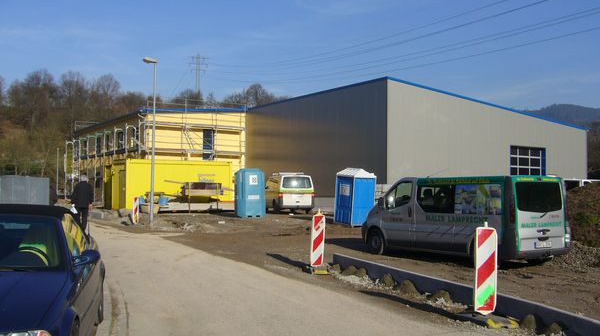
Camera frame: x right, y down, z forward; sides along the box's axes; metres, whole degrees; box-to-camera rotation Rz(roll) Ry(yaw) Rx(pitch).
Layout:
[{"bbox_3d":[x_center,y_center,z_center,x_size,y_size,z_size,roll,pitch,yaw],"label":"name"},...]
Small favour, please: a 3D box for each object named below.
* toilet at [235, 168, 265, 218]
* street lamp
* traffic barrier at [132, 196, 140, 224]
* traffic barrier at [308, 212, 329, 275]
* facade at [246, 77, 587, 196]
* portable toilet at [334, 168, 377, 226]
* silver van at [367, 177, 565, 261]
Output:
[{"bbox_3d":[-2.400,1.200,28.400,1.150,2.270,1.150,1,-2,-22],"label":"toilet"},{"bbox_3d":[-5.360,-0.940,21.750,0.560,6.100,0.240,2,-2,-26],"label":"street lamp"},{"bbox_3d":[-6.250,1.600,23.200,0.300,1.100,0.250,1,-2,-9],"label":"traffic barrier"},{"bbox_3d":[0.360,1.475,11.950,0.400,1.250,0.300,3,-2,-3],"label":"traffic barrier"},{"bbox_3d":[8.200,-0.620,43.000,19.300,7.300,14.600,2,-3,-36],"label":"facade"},{"bbox_3d":[2.270,1.150,24.700,1.160,2.300,1.160,5,-2,-35],"label":"portable toilet"},{"bbox_3d":[3.790,1.260,15.250,1.930,1.980,5.100,2,-3,-36],"label":"silver van"}]

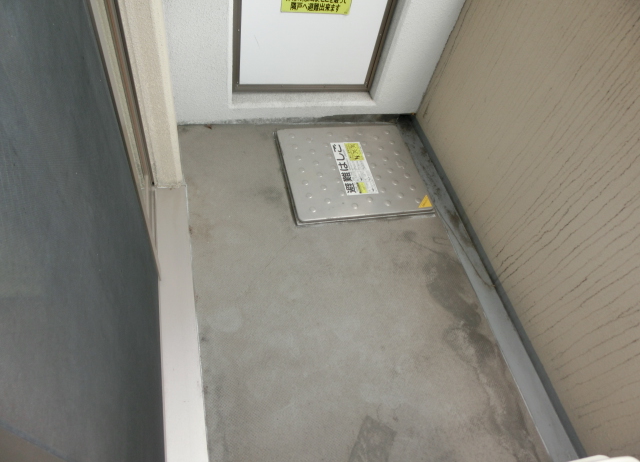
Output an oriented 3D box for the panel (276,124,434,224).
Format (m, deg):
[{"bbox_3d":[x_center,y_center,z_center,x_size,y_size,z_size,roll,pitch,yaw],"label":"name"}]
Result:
[{"bbox_3d":[0.167,-0.304,2.240,0.679,0.030,0.604,-5,56,-15],"label":"panel"}]

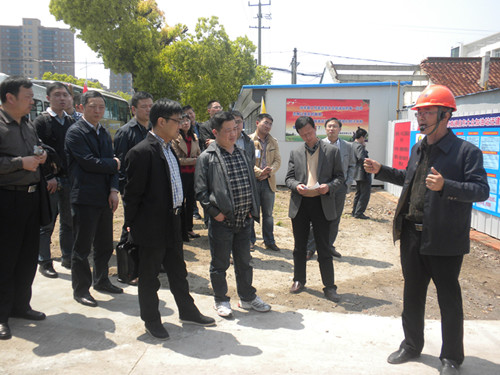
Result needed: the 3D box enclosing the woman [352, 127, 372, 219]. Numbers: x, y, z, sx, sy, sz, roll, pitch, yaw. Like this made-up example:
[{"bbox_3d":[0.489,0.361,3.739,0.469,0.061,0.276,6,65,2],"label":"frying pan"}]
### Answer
[{"bbox_3d":[1.996,-0.267,9.500,0.330,1.620,0.440,-1,6,-21],"label":"woman"}]

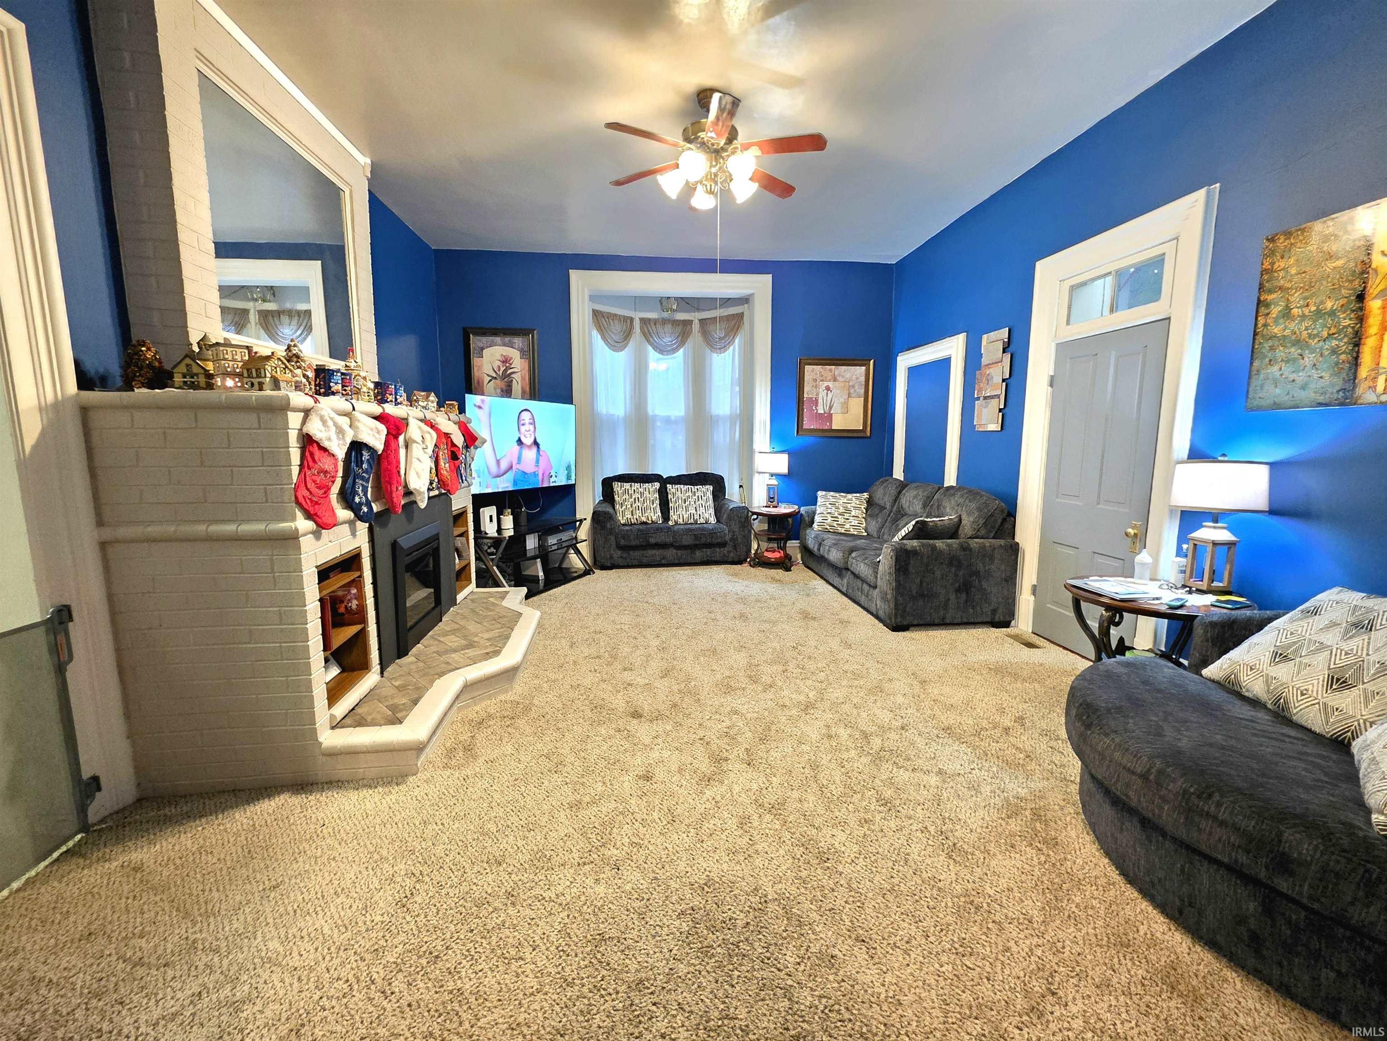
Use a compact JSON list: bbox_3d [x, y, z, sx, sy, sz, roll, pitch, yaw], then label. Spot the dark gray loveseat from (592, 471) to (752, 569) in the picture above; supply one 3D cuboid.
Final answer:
[{"bbox_3d":[-0.255,-0.031,6.162,1.735,0.960,0.970,-1,9,-7],"label":"dark gray loveseat"}]

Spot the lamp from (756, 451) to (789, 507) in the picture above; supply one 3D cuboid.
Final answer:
[{"bbox_3d":[0.839,-0.443,5.541,0.350,0.640,0.350,-1,9,-6],"label":"lamp"}]

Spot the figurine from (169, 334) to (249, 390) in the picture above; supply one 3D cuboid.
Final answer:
[{"bbox_3d":[-1.850,-0.584,1.987,0.220,0.210,0.150,-8,12,-42],"label":"figurine"}]

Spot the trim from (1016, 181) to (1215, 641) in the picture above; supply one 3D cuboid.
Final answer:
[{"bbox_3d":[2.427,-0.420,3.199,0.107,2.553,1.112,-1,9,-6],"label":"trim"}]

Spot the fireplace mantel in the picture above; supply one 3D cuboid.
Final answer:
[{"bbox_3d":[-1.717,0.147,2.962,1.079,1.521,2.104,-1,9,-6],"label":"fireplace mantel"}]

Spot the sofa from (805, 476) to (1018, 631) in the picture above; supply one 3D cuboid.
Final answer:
[{"bbox_3d":[1.758,0.152,4.731,0.951,0.972,2.157,-1,9,-6],"label":"sofa"}]

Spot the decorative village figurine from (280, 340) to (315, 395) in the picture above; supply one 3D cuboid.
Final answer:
[{"bbox_3d":[-1.629,-0.618,2.143,0.114,0.240,0.114,-1,9,-6],"label":"decorative village figurine"}]

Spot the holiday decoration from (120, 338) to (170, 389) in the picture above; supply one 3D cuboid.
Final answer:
[{"bbox_3d":[-1.998,-0.559,1.907,0.123,0.195,0.123,-1,9,-6],"label":"holiday decoration"}]

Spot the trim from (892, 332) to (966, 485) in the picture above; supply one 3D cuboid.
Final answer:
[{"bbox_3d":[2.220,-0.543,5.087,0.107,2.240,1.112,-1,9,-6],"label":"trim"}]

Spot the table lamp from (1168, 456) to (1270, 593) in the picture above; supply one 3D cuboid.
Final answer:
[{"bbox_3d":[2.384,0.015,2.384,0.345,0.635,0.345,-1,9,-6],"label":"table lamp"}]

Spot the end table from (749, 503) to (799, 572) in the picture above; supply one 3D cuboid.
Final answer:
[{"bbox_3d":[0.868,0.203,5.642,0.530,0.645,0.550,-1,9,-6],"label":"end table"}]

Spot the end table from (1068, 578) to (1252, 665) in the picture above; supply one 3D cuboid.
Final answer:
[{"bbox_3d":[2.120,0.671,2.437,0.690,0.680,0.680,-1,9,-6],"label":"end table"}]

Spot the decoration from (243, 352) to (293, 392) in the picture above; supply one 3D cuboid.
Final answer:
[{"bbox_3d":[-1.639,-0.563,2.020,0.118,0.167,0.141,1,9,9],"label":"decoration"}]

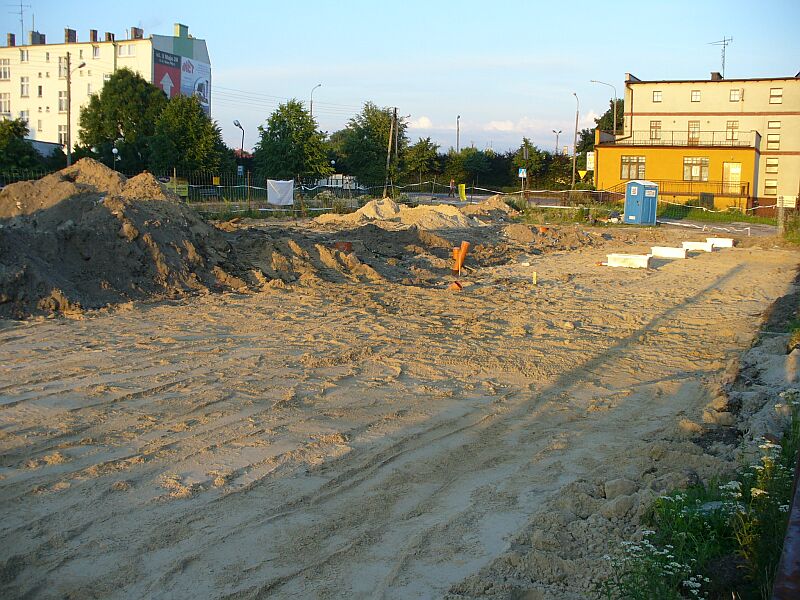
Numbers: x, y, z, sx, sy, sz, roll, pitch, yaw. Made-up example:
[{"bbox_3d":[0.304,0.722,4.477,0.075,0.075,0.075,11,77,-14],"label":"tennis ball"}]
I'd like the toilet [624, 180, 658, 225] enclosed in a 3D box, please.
[{"bbox_3d":[12.697,-5.140,44.849,1.170,2.280,1.150,-4,9,-32],"label":"toilet"}]

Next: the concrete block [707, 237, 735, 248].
[{"bbox_3d":[11.619,-2.098,31.000,1.000,0.310,0.420,5,9,20],"label":"concrete block"}]

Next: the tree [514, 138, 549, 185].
[{"bbox_3d":[13.640,-13.919,88.650,3.500,5.300,3.500,1,8,0],"label":"tree"}]

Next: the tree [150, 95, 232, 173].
[{"bbox_3d":[-17.395,-12.831,71.000,6.700,8.100,6.500,0,9,-14],"label":"tree"}]

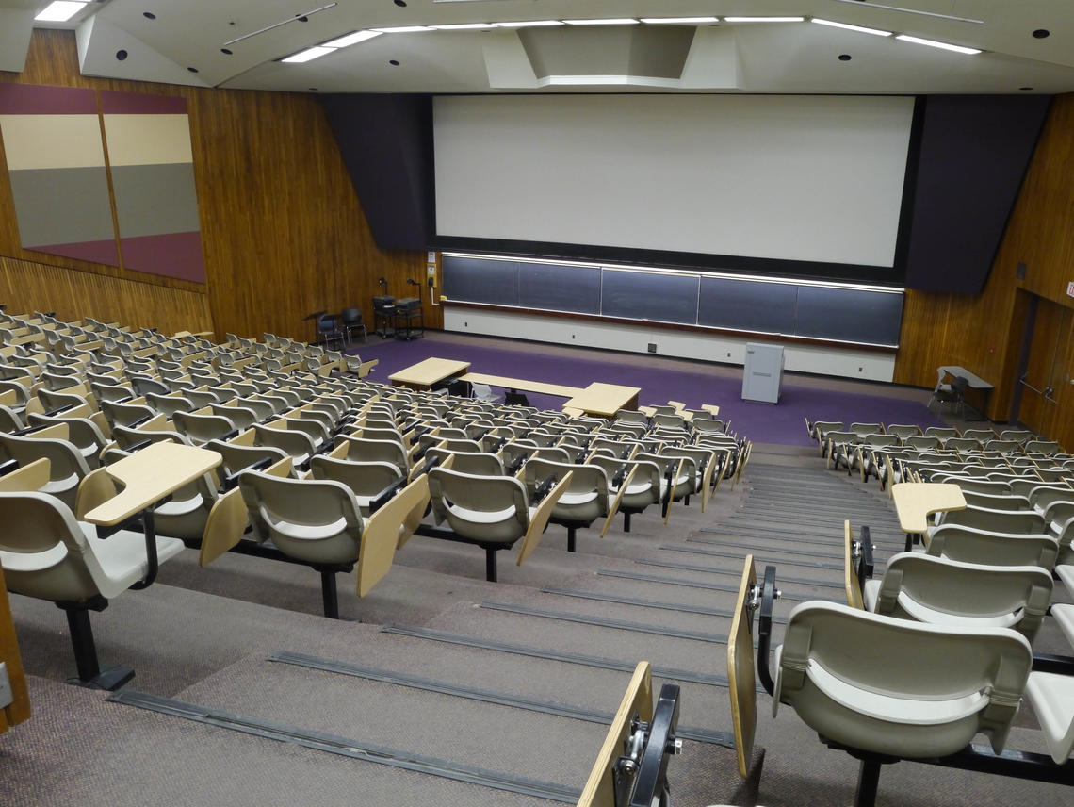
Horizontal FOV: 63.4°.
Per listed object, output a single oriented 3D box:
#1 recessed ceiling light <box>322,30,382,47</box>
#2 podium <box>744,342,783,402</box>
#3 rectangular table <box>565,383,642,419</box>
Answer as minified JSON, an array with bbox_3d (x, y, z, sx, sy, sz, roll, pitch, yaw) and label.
[{"bbox_3d":[-3.580,-7.066,16.813,1.200,0.060,0.580,1,15,38],"label":"recessed ceiling light"},{"bbox_3d":[4.758,-0.666,18.161,0.740,1.240,0.600,8,19,22],"label":"podium"},{"bbox_3d":[1.199,0.249,15.928,0.950,0.750,1.680,8,19,22],"label":"rectangular table"}]

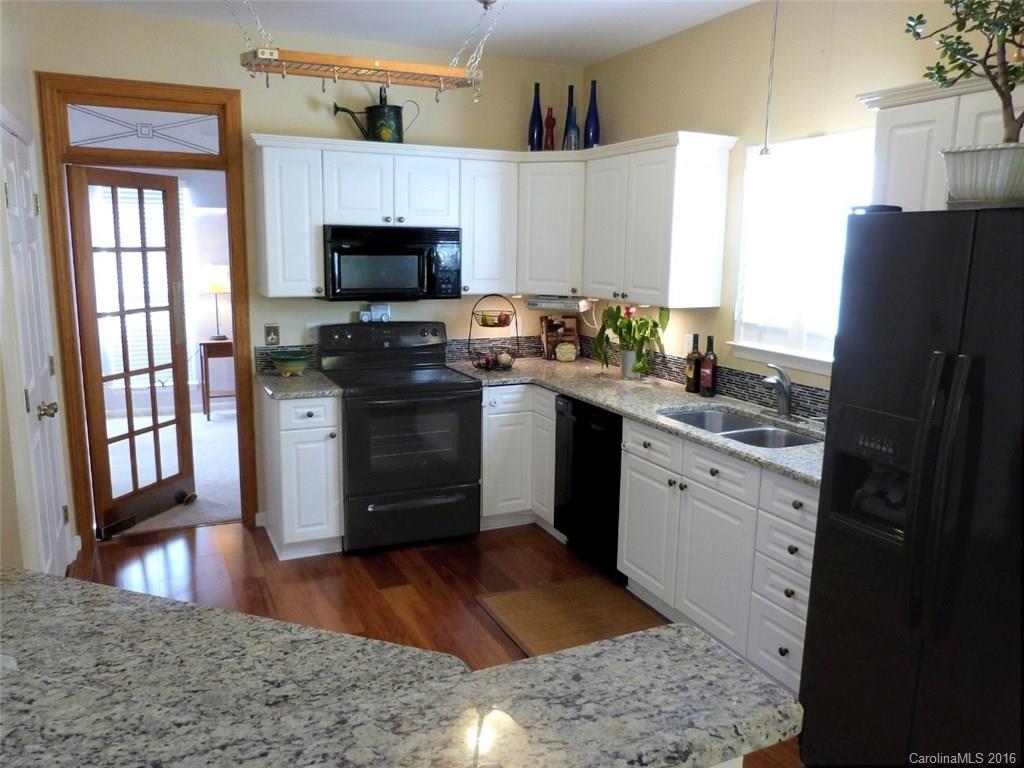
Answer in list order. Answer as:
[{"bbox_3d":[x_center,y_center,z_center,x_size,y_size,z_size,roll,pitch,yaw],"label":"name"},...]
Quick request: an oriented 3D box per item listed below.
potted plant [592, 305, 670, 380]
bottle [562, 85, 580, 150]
[{"bbox_3d":[0.672,-0.231,4.161,0.337,0.439,0.368,-3,10,-25],"label":"potted plant"},{"bbox_3d":[0.355,-1.565,4.415,0.097,0.411,0.097,1,9,0],"label":"bottle"}]

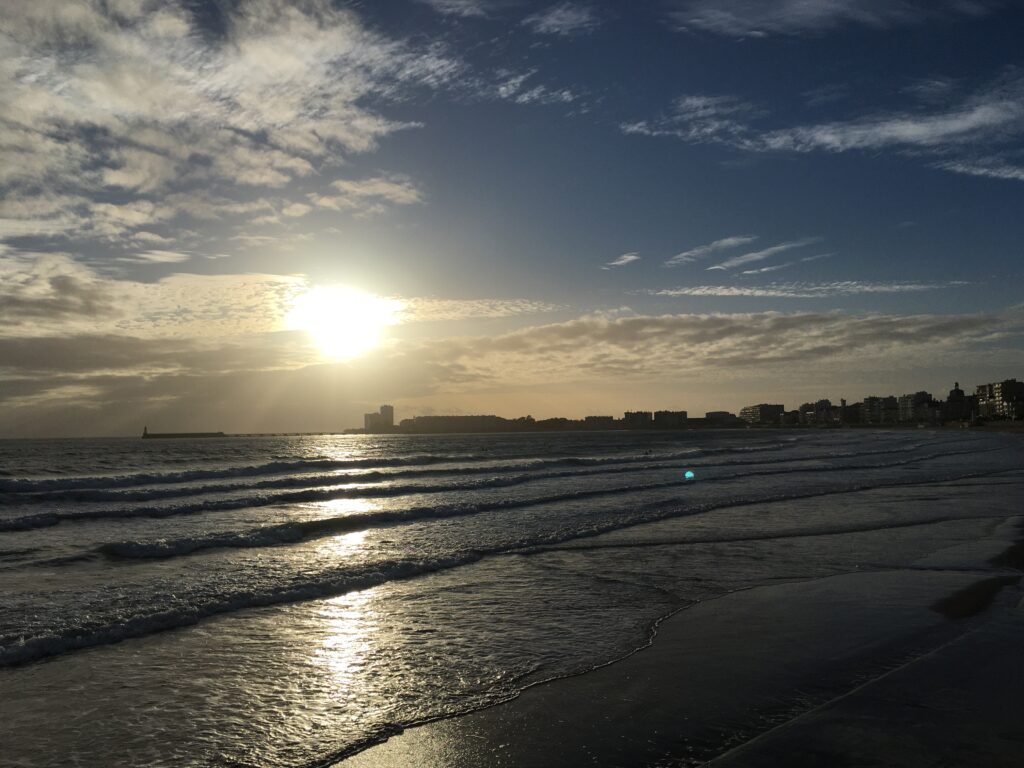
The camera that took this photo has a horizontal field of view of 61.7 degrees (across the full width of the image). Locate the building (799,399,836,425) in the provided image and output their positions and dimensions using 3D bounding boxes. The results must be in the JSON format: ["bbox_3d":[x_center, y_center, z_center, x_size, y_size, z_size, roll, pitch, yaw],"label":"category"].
[{"bbox_3d":[321.990,29.200,905.000,19.700,26.410,33.490,1,-3,-22],"label":"building"}]

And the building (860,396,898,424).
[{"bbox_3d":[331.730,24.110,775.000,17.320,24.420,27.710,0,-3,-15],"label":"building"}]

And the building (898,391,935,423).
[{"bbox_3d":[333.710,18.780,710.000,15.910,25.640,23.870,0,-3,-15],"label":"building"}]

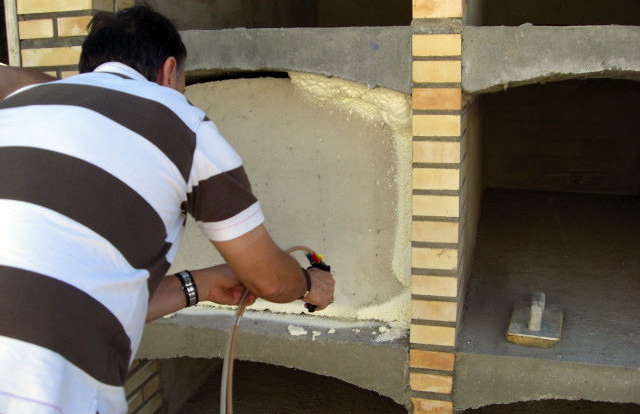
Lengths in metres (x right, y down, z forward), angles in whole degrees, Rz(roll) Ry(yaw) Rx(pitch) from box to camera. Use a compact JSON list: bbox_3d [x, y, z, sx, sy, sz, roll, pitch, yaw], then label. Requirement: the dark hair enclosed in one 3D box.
[{"bbox_3d":[-0.350,-0.295,1.310,0.172,0.160,0.198,7,-6,31],"label":"dark hair"}]

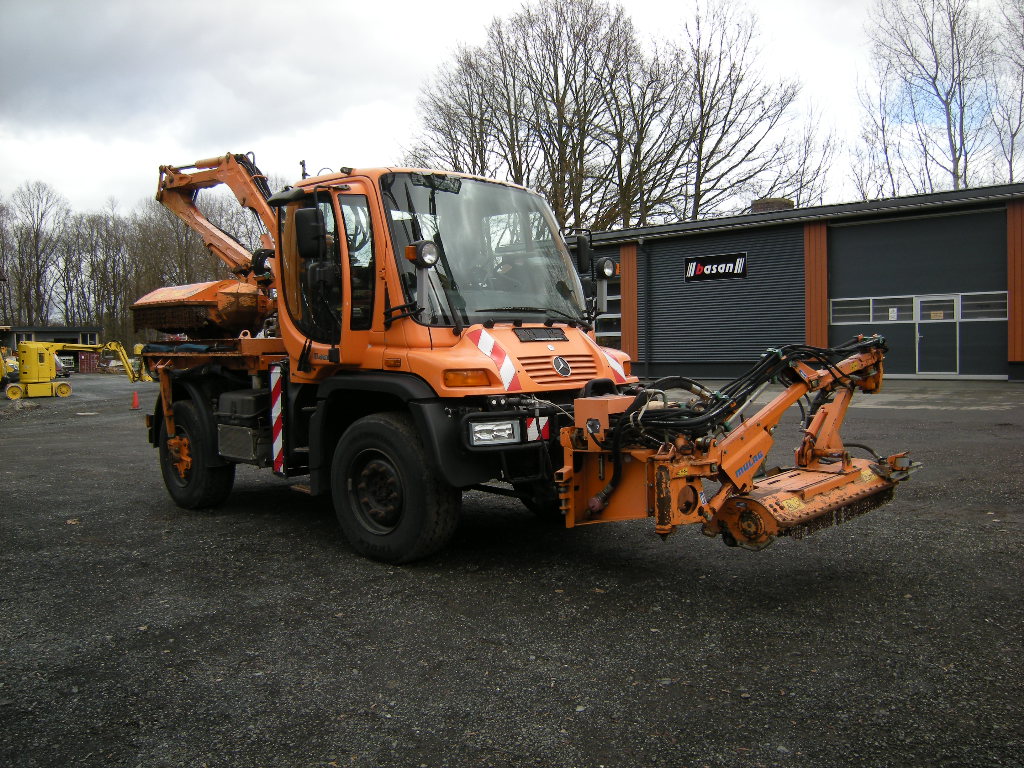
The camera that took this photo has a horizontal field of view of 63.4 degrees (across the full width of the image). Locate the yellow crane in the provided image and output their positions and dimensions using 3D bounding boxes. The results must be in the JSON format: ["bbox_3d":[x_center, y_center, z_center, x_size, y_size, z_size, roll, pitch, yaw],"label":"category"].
[{"bbox_3d":[-15.420,-0.564,29.960,5.000,2.000,1.200,-3,3,-33],"label":"yellow crane"}]

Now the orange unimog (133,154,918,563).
[{"bbox_3d":[-0.788,-0.476,7.064,7.180,3.300,2.520,1,4,44],"label":"orange unimog"}]

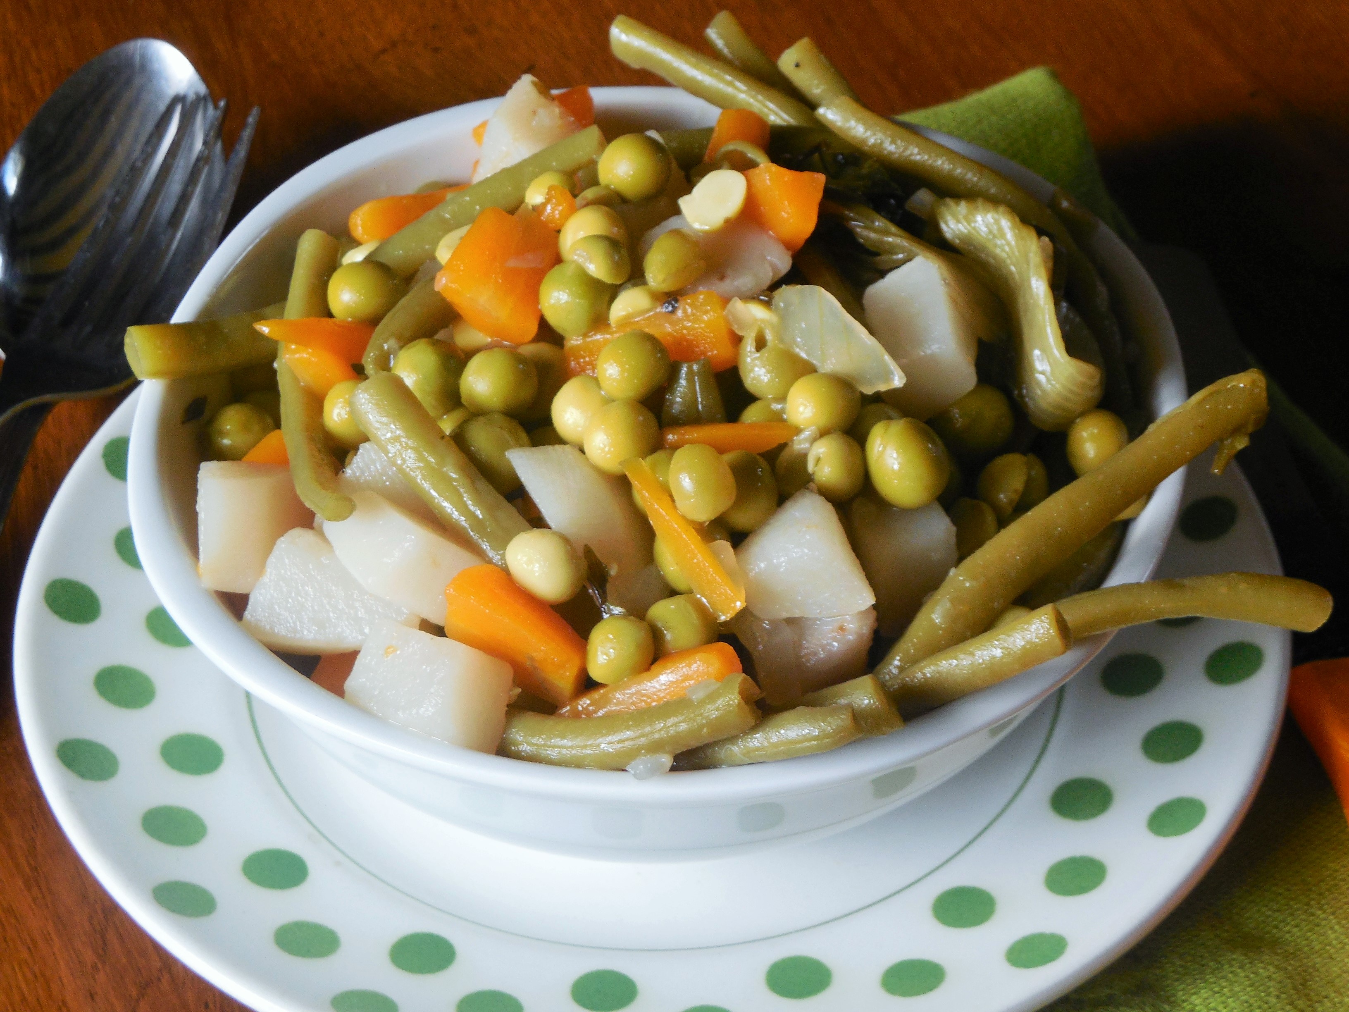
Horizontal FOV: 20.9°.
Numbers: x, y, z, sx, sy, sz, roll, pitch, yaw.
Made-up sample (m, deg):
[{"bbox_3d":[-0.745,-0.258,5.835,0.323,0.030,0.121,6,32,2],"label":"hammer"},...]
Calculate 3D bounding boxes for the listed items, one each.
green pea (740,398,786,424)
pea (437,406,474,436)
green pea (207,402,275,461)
[{"bbox_3d":[0.013,-0.010,0.495,0.009,0.009,0.009,0,43,0],"label":"green pea"},{"bbox_3d":[-0.028,-0.010,0.470,0.008,0.008,0.008,-1,43,0],"label":"pea"},{"bbox_3d":[-0.058,-0.010,0.489,0.009,0.008,0.009,-1,43,0],"label":"green pea"}]

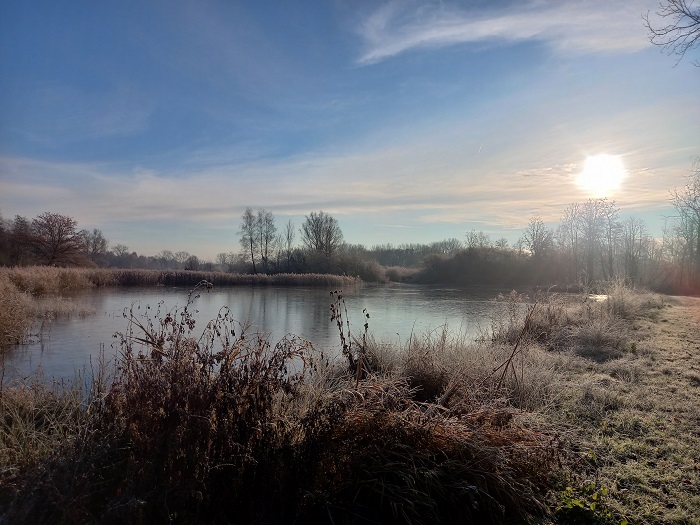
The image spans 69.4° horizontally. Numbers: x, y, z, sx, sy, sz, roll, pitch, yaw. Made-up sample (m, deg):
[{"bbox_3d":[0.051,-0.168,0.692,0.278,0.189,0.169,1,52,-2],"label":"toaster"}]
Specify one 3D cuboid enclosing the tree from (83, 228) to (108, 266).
[{"bbox_3d":[-50.350,-2.180,100.000,5.200,9.200,5.200,0,-1,0],"label":"tree"}]

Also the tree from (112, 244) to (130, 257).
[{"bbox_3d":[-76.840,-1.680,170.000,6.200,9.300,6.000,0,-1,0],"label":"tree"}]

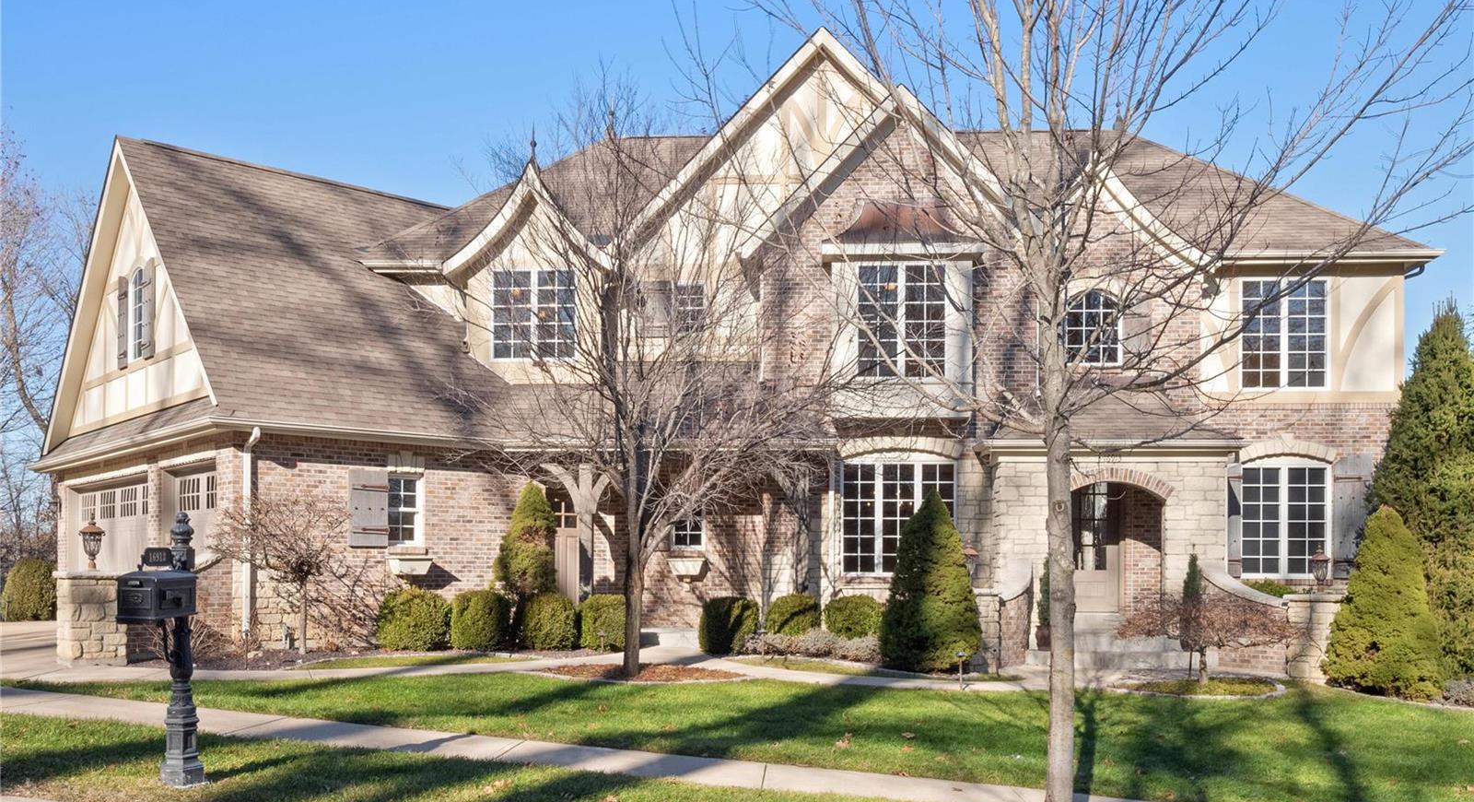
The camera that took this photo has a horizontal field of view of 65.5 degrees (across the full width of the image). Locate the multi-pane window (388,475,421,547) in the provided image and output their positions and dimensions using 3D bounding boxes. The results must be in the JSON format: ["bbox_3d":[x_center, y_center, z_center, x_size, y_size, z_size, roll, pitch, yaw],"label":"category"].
[{"bbox_3d":[-4.887,1.603,16.800,0.560,1.060,0.130,2,-3,-41],"label":"multi-pane window"}]

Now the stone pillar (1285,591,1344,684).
[{"bbox_3d":[9.194,3.726,18.100,0.760,1.370,0.760,0,-2,1],"label":"stone pillar"}]

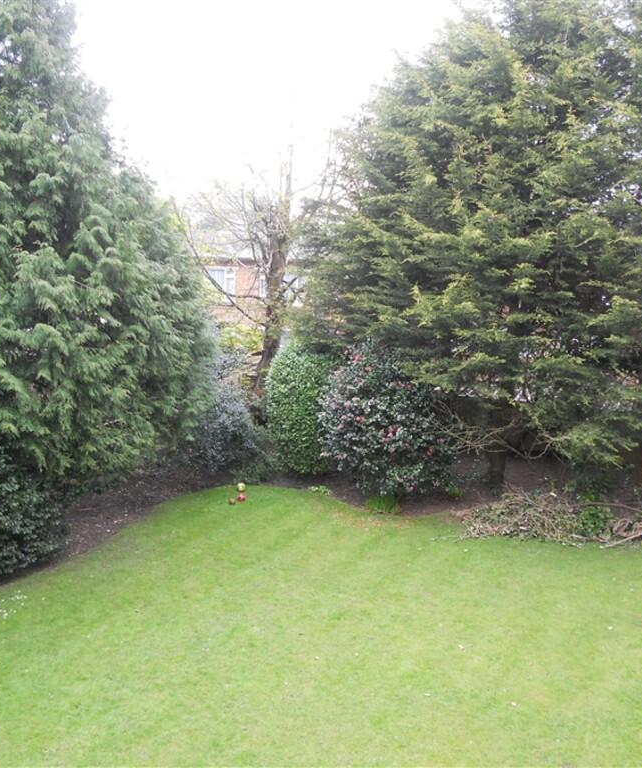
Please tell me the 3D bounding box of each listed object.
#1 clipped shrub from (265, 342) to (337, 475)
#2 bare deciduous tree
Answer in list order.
[{"bbox_3d":[-0.300,0.560,17.208,1.600,2.750,1.600,0,7,0],"label":"clipped shrub"},{"bbox_3d":[-1.550,-2.113,20.195,4.200,7.100,4.000,0,7,0],"label":"bare deciduous tree"}]

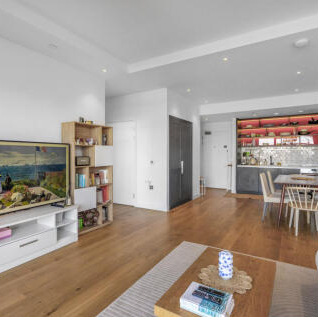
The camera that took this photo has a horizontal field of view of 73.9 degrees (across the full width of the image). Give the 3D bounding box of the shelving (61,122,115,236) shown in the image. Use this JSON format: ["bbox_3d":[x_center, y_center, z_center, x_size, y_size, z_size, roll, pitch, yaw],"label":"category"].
[{"bbox_3d":[-1.171,0.307,3.575,0.300,1.725,0.820,1,1,30],"label":"shelving"}]

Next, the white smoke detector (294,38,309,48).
[{"bbox_3d":[1.814,-1.457,2.679,0.140,0.050,0.140,0,1,29],"label":"white smoke detector"}]

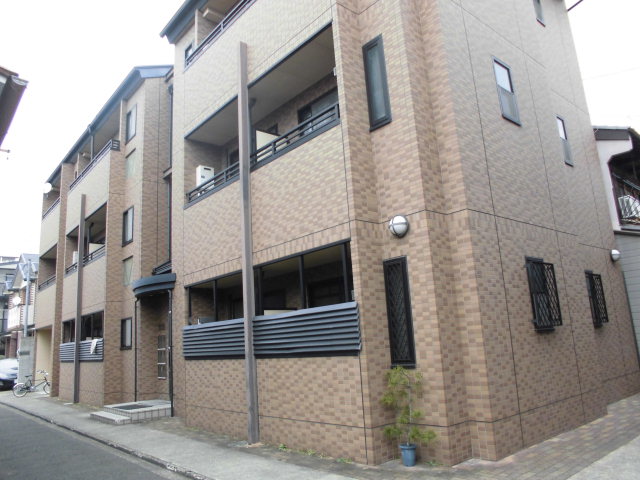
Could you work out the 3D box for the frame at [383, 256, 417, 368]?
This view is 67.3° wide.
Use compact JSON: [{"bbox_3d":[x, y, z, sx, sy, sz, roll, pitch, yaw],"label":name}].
[{"bbox_3d":[0.953,0.915,5.966,0.080,1.340,0.380,7,-16,-41],"label":"frame"}]

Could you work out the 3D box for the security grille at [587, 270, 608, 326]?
[{"bbox_3d":[4.660,0.991,8.079,0.390,0.950,0.150,7,-16,-41],"label":"security grille"}]

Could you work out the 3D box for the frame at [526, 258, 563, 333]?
[{"bbox_3d":[3.174,0.761,6.812,0.580,1.030,0.160,7,-16,-41],"label":"frame"}]

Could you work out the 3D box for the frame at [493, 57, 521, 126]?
[{"bbox_3d":[2.905,-2.312,7.480,0.600,1.000,0.100,7,-16,-41],"label":"frame"}]

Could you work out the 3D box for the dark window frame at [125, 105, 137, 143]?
[{"bbox_3d":[-5.774,-3.538,14.723,0.100,1.000,0.820,7,-16,-41],"label":"dark window frame"}]

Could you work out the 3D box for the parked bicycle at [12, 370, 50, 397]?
[{"bbox_3d":[-12.204,6.154,20.662,1.650,1.060,0.550,3,-14,-30],"label":"parked bicycle"}]

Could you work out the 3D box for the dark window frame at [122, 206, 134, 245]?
[{"bbox_3d":[-5.626,-0.378,14.114,0.100,1.050,0.820,7,-16,-41],"label":"dark window frame"}]

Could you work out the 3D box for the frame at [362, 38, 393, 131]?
[{"bbox_3d":[0.757,-2.178,6.636,0.100,1.310,0.385,7,-16,-41],"label":"frame"}]

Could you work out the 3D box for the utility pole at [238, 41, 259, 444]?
[{"bbox_3d":[-1.205,-0.210,7.848,0.140,6.640,0.120,7,-16,-41],"label":"utility pole"}]

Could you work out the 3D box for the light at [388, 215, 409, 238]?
[{"bbox_3d":[0.955,-0.171,6.021,0.170,0.287,0.287,7,-16,-41],"label":"light"}]

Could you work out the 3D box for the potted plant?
[{"bbox_3d":[0.953,1.997,5.492,0.500,1.080,0.570,7,-16,-41],"label":"potted plant"}]

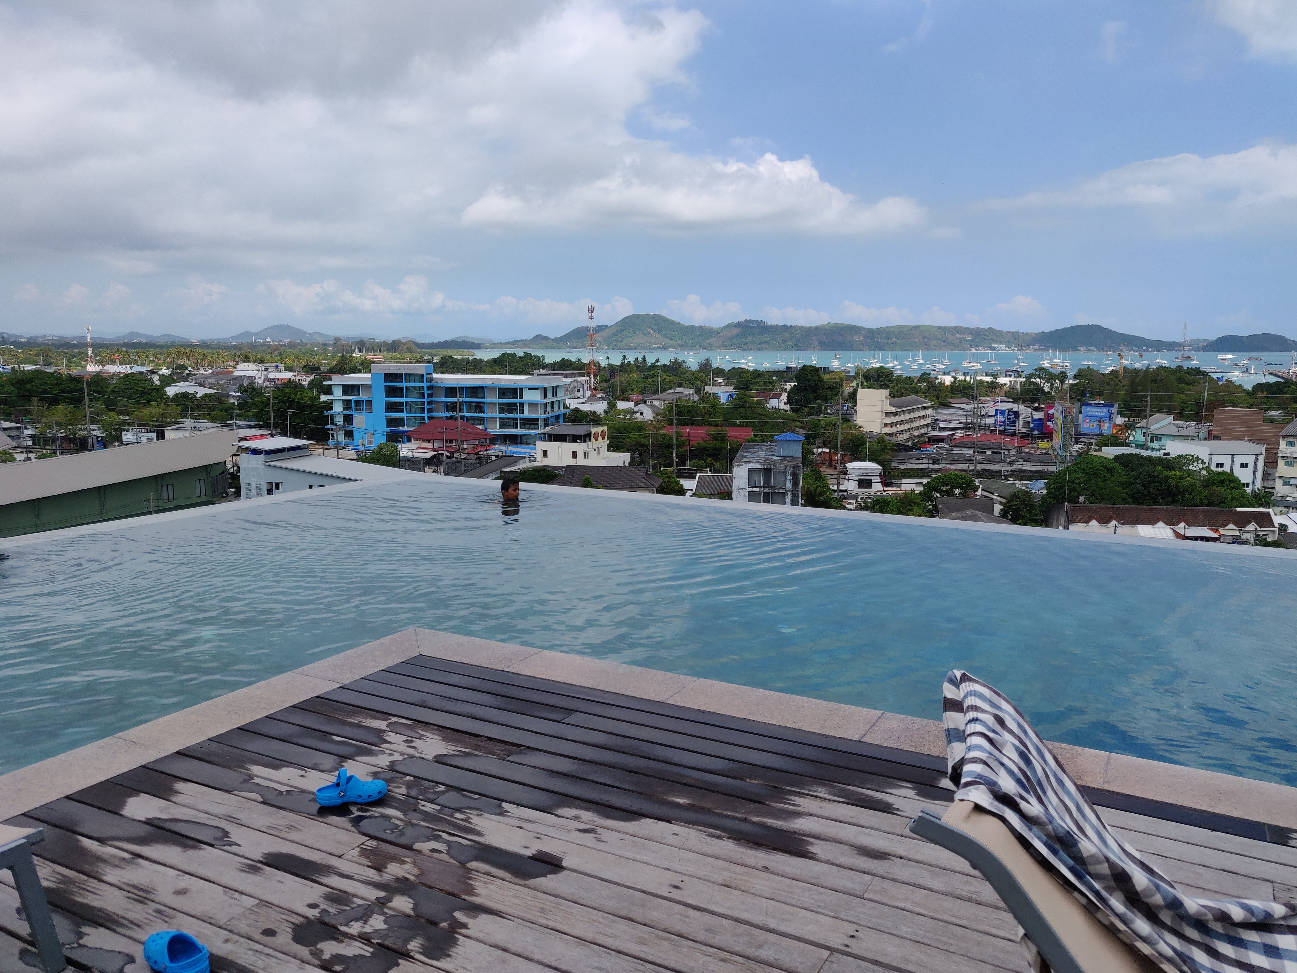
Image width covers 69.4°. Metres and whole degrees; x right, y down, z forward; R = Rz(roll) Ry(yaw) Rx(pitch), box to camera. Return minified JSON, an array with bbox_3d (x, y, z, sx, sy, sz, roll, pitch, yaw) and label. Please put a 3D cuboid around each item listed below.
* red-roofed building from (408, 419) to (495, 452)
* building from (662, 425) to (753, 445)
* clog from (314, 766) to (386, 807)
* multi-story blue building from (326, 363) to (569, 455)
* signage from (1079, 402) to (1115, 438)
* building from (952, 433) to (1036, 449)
[{"bbox_3d":[-43.790,-10.340,207.284,18.000,8.100,10.800,8,11,41],"label":"red-roofed building"},{"bbox_3d":[13.110,-9.560,206.180,19.500,7.000,15.000,2,9,13],"label":"building"},{"bbox_3d":[-0.964,0.975,3.042,0.222,0.102,0.089,-2,9,-11],"label":"clog"},{"bbox_3d":[-50.179,-20.631,234.555,57.000,20.100,23.300,2,9,12],"label":"multi-story blue building"},{"bbox_3d":[109.607,-16.640,228.559,7.800,8.000,0.600,8,12,42],"label":"signage"},{"bbox_3d":[76.009,-8.836,208.504,15.400,5.000,11.300,4,10,27],"label":"building"}]

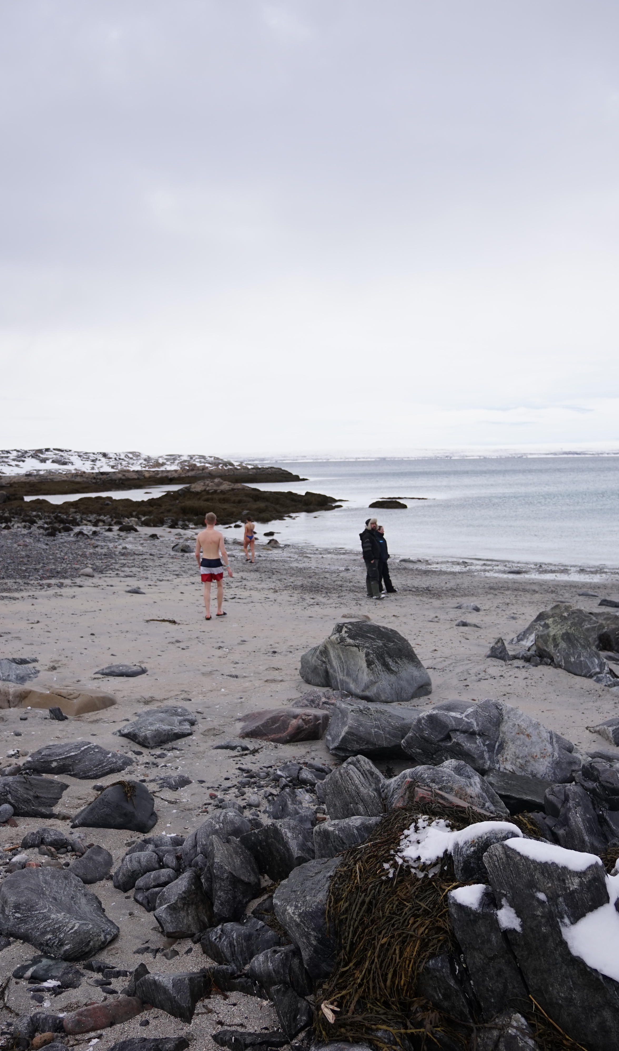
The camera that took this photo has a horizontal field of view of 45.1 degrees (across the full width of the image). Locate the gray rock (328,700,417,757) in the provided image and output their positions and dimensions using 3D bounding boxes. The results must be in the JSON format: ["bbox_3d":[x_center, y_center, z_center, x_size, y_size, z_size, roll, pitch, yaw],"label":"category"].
[{"bbox_3d":[0.527,1.575,5.772,0.811,0.376,0.486,-1,5,-5],"label":"gray rock"}]

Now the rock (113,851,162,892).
[{"bbox_3d":[-0.767,1.543,3.328,0.167,0.140,0.209,4,7,45],"label":"rock"}]

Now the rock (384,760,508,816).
[{"bbox_3d":[0.788,1.514,4.301,0.712,0.279,0.463,0,5,8],"label":"rock"}]

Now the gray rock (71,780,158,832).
[{"bbox_3d":[-1.026,1.471,3.924,0.431,0.208,0.302,-1,5,5],"label":"gray rock"}]

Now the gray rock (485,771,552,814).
[{"bbox_3d":[1.262,1.576,4.446,0.430,0.190,0.258,0,5,12],"label":"gray rock"}]

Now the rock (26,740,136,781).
[{"bbox_3d":[-1.597,1.625,5.167,0.739,0.181,0.406,-1,5,0],"label":"rock"}]

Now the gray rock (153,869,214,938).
[{"bbox_3d":[-0.529,1.568,3.133,0.247,0.224,0.223,-1,5,0],"label":"gray rock"}]

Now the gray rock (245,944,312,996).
[{"bbox_3d":[-0.109,1.688,2.830,0.261,0.139,0.188,-1,5,0],"label":"gray rock"}]

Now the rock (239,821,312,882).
[{"bbox_3d":[-0.164,1.648,3.776,0.372,0.256,0.335,-1,5,0],"label":"rock"}]

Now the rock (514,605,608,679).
[{"bbox_3d":[3.096,1.374,9.214,0.851,0.765,1.134,-4,6,-35],"label":"rock"}]

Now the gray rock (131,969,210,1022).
[{"bbox_3d":[-0.447,1.528,2.420,0.260,0.130,0.160,-1,5,-5],"label":"gray rock"}]

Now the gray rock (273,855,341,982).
[{"bbox_3d":[0.008,1.366,2.596,0.300,0.410,0.280,0,5,10],"label":"gray rock"}]

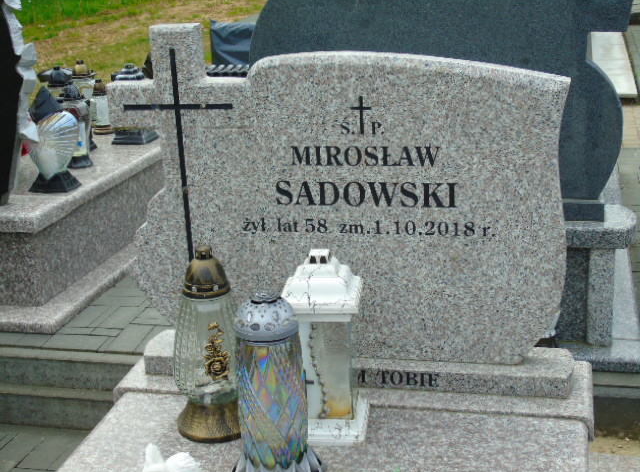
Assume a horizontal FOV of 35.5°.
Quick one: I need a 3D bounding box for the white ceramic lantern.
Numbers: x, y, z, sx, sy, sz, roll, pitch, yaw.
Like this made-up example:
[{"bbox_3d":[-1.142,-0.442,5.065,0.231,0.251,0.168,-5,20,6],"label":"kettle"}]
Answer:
[{"bbox_3d":[0.010,0.199,1.874,0.146,0.352,0.146,-1,17,6],"label":"white ceramic lantern"}]

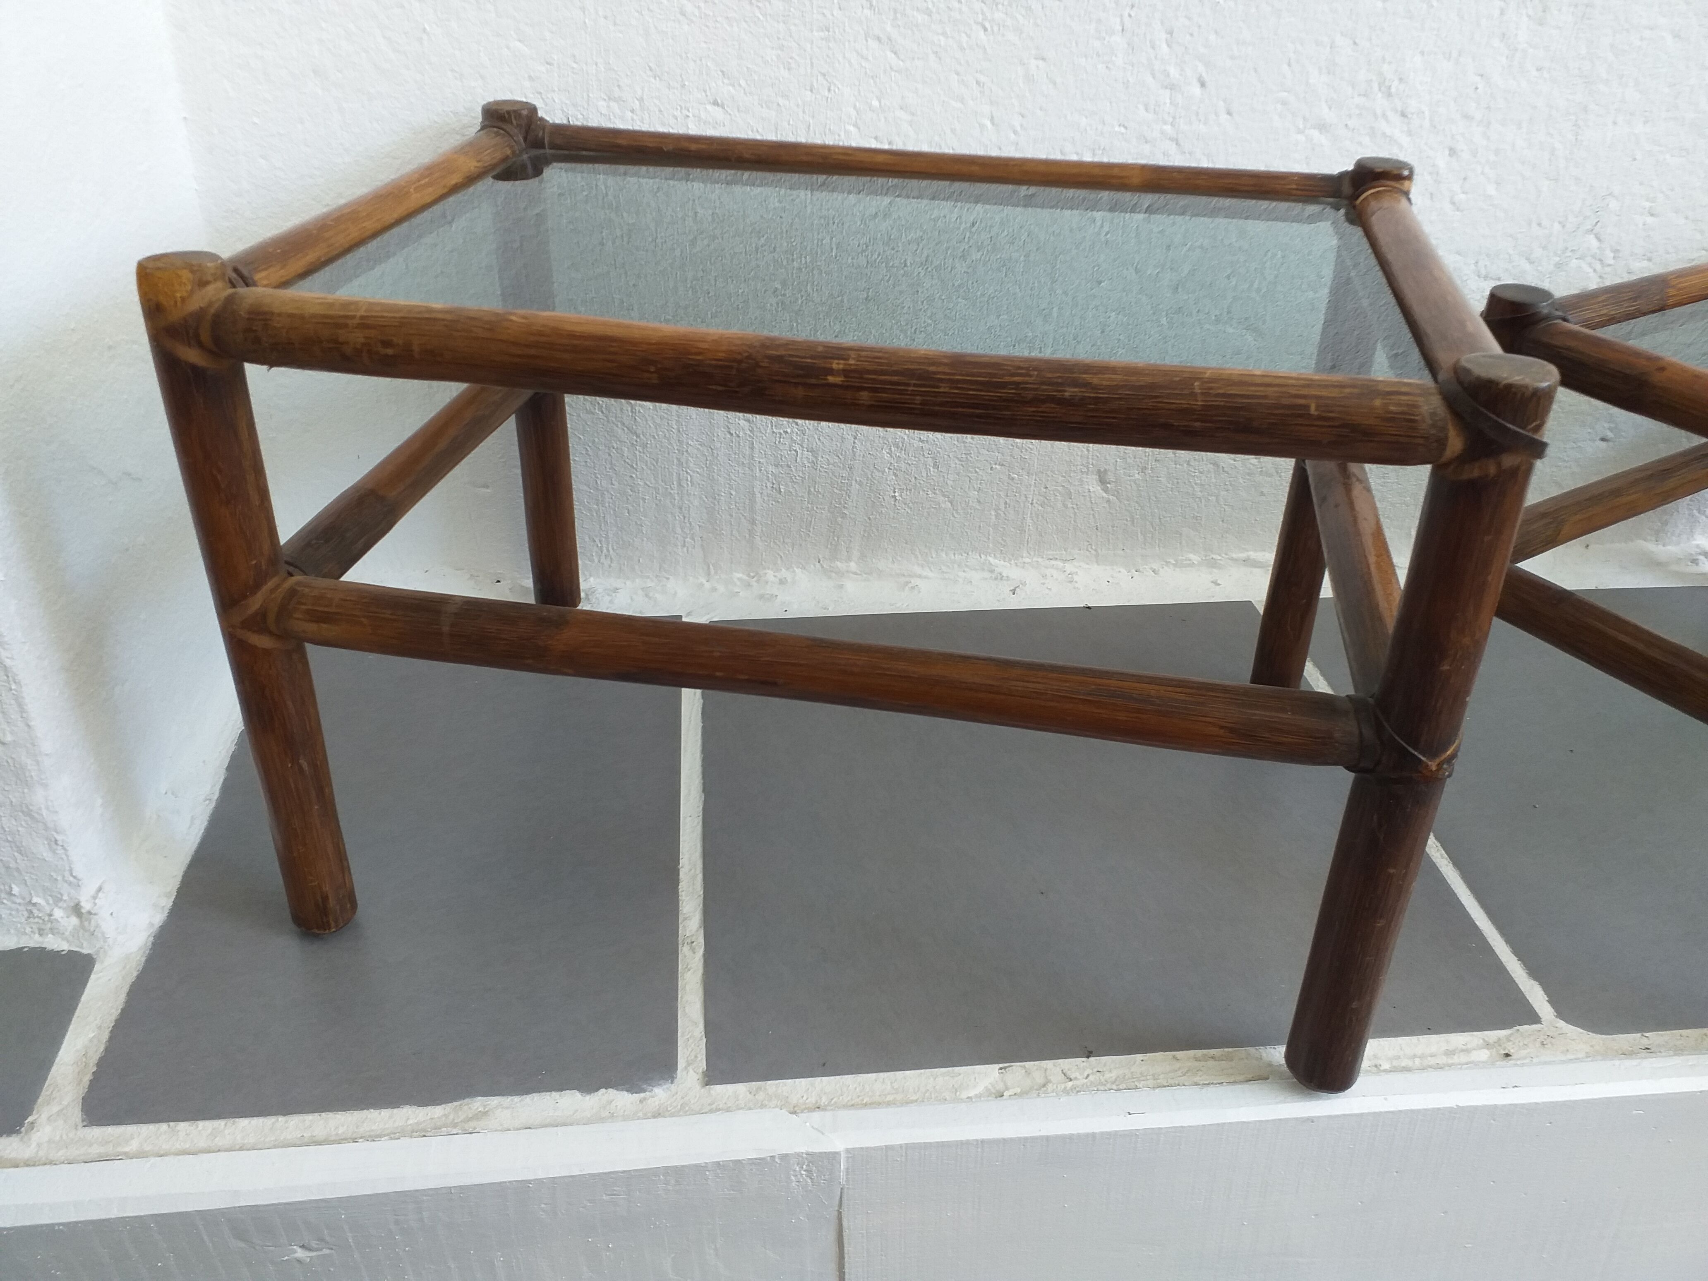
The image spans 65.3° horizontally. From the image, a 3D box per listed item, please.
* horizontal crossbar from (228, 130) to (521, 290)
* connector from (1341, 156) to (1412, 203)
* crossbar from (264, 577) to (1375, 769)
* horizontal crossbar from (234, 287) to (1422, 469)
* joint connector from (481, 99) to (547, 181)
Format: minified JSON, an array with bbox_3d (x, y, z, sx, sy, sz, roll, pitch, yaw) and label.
[{"bbox_3d":[-0.265,-0.239,0.756,0.030,0.030,0.321,7,33,9],"label":"horizontal crossbar"},{"bbox_3d":[0.315,-0.273,0.811,0.041,0.033,0.041,7,33,9],"label":"connector"},{"bbox_3d":[-0.032,0.014,0.641,0.535,0.032,0.032,6,33,9],"label":"crossbar"},{"bbox_3d":[-0.029,-0.114,0.565,0.527,0.033,0.033,6,33,9],"label":"horizontal crossbar"},{"bbox_3d":[-0.230,-0.338,0.897,0.041,0.039,0.041,7,33,9],"label":"joint connector"}]

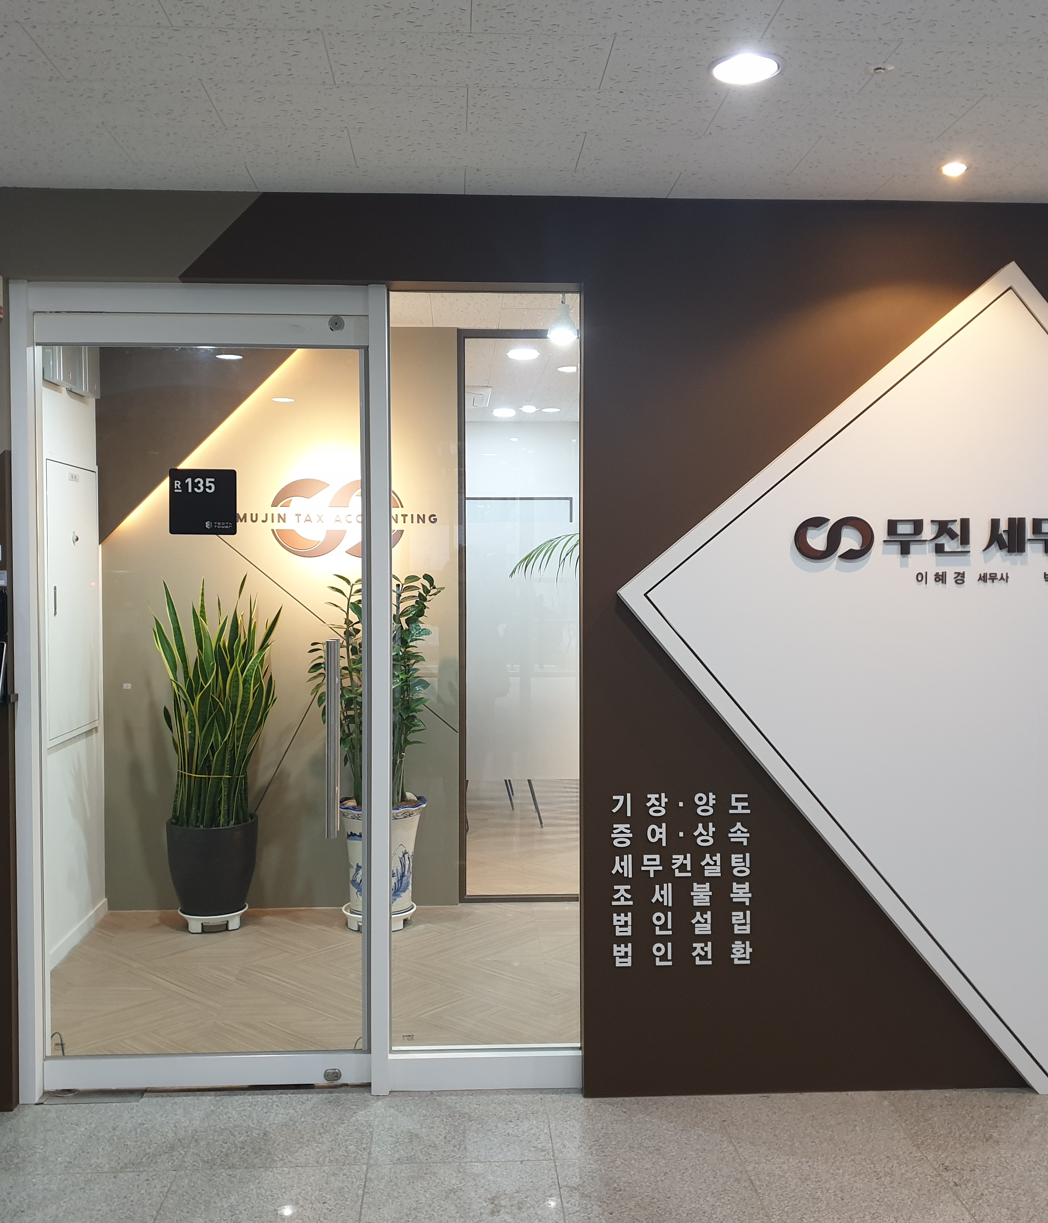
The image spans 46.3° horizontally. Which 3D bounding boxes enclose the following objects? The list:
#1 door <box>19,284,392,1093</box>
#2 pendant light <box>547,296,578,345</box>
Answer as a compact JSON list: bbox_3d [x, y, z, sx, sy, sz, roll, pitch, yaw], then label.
[{"bbox_3d":[-0.956,0.250,3.696,1.105,2.437,0.090,0,2,-3],"label":"door"},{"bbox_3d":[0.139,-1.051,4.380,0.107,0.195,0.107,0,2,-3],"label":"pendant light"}]

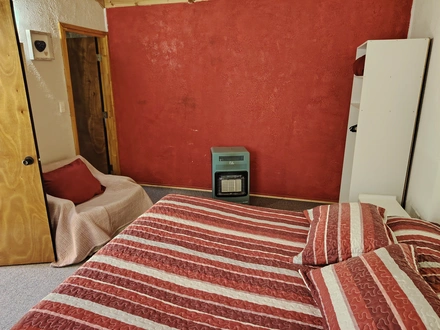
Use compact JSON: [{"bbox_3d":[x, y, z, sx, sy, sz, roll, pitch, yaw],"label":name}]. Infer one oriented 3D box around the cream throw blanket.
[{"bbox_3d":[-1.369,0.326,3.148,0.820,0.680,1.320,4,16,14],"label":"cream throw blanket"}]

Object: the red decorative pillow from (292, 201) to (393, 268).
[{"bbox_3d":[0.700,0.384,1.699,0.475,0.175,0.630,-4,13,23],"label":"red decorative pillow"}]

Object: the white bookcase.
[{"bbox_3d":[1.648,-0.301,3.218,0.480,1.824,0.626,4,16,14],"label":"white bookcase"}]

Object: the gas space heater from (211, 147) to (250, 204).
[{"bbox_3d":[0.120,0.161,3.679,0.420,0.703,0.340,-1,15,-3],"label":"gas space heater"}]

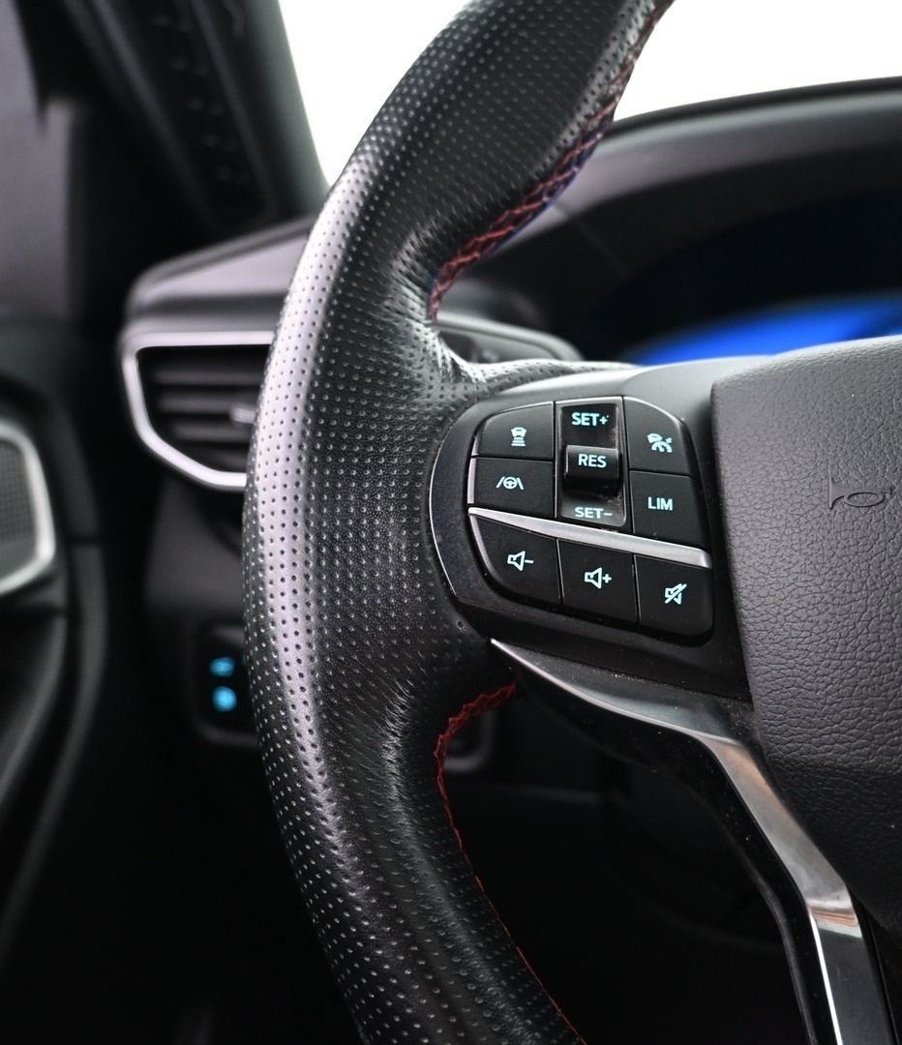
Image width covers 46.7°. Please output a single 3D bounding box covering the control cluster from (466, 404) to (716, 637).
[{"bbox_3d":[0.028,-0.001,0.220,0.049,0.048,0.014,2,-18,-3],"label":"control cluster"}]

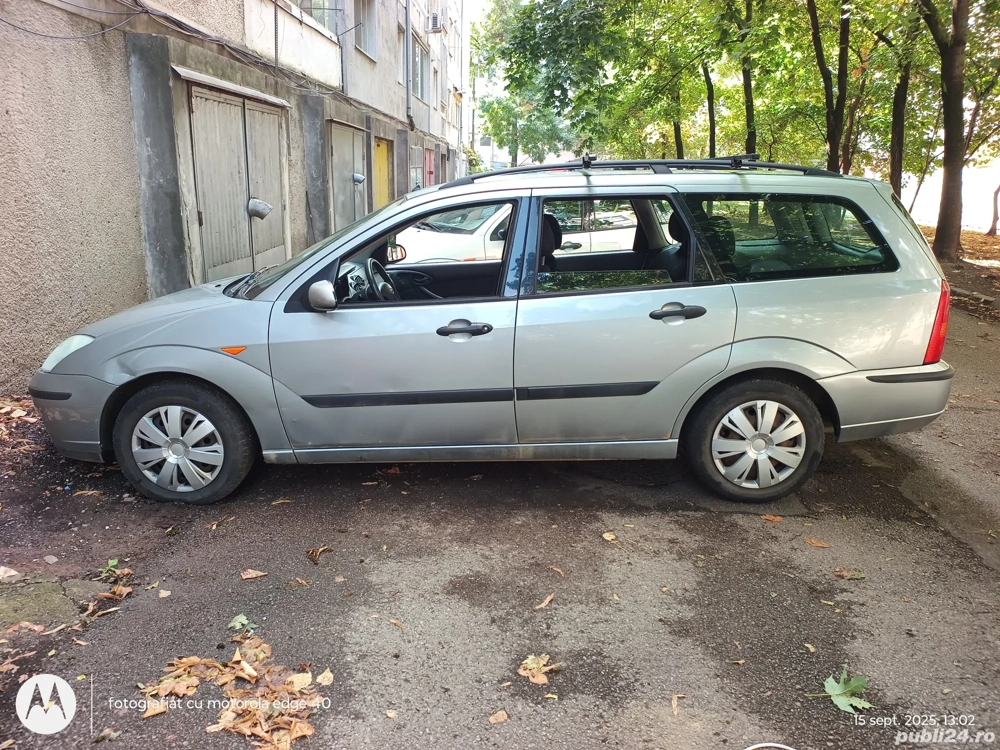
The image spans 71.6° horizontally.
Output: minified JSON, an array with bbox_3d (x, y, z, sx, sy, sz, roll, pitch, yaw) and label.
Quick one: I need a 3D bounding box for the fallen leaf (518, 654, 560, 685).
[{"bbox_3d":[0.122,0.907,2.136,0.130,0.024,0.120,0,16,3],"label":"fallen leaf"}]

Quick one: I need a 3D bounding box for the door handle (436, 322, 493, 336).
[{"bbox_3d":[-0.151,-0.194,2.957,0.240,0.058,0.050,-1,15,1],"label":"door handle"}]

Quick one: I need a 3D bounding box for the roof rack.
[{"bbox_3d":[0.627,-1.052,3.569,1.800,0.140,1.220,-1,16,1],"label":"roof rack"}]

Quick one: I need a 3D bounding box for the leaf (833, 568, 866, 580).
[{"bbox_3d":[1.301,0.745,2.582,0.122,0.022,0.060,-1,15,1],"label":"leaf"}]

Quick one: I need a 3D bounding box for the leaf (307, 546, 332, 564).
[{"bbox_3d":[-0.730,0.726,2.787,0.100,0.035,0.085,-6,17,-16],"label":"leaf"}]

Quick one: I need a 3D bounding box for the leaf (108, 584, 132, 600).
[{"bbox_3d":[-1.401,0.803,2.560,0.090,0.028,0.070,-11,19,-31],"label":"leaf"}]

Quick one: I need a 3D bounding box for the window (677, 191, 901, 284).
[{"bbox_3d":[1.238,-0.589,2.956,0.950,0.410,0.060,-1,-4,1],"label":"window"}]

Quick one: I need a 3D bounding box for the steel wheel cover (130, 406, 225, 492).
[{"bbox_3d":[-1.458,0.338,3.147,0.412,0.412,0.055,-1,16,1],"label":"steel wheel cover"}]

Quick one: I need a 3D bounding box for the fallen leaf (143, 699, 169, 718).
[{"bbox_3d":[-0.996,0.964,2.004,0.078,0.015,0.075,-10,19,-30],"label":"fallen leaf"}]

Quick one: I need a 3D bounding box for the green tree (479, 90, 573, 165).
[{"bbox_3d":[0.805,-8.273,26.773,3.798,5.064,3.798,0,15,0],"label":"green tree"}]

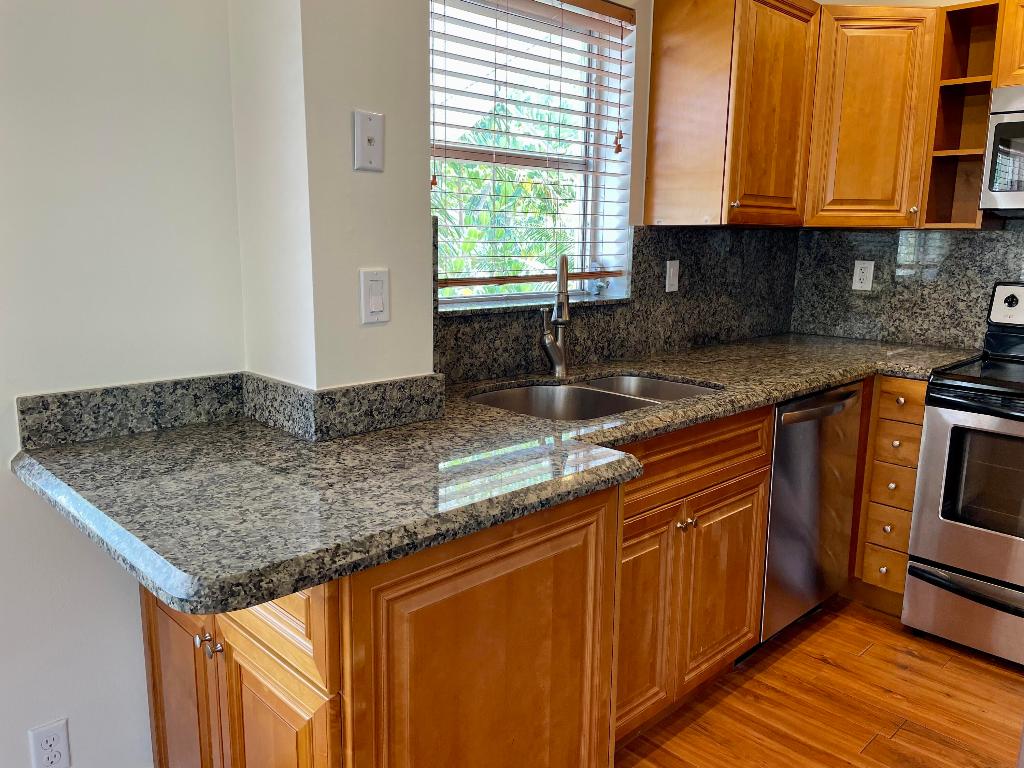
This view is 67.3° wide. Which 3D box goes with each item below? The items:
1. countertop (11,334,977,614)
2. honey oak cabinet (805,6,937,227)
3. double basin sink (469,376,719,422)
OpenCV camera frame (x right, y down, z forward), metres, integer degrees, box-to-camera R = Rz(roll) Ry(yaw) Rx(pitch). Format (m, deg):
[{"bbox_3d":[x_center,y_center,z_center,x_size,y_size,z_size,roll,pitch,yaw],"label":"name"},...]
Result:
[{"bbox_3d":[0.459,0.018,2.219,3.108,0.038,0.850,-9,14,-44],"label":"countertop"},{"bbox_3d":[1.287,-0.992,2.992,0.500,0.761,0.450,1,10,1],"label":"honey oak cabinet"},{"bbox_3d":[0.216,0.139,2.120,0.750,0.205,0.470,-9,14,-44],"label":"double basin sink"}]

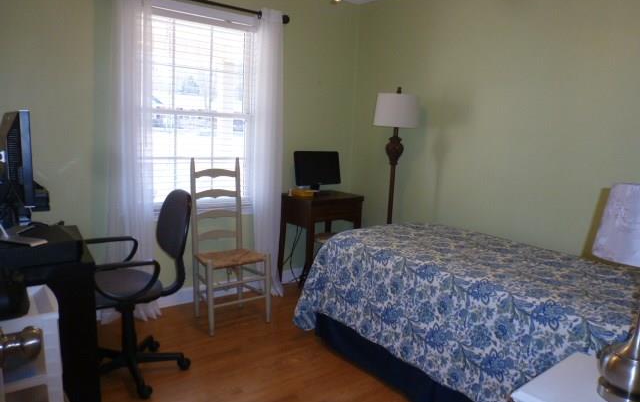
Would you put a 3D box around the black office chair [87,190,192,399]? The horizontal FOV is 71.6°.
[{"bbox_3d":[-0.967,0.433,2.268,0.610,0.965,0.580,-4,12,-34],"label":"black office chair"}]

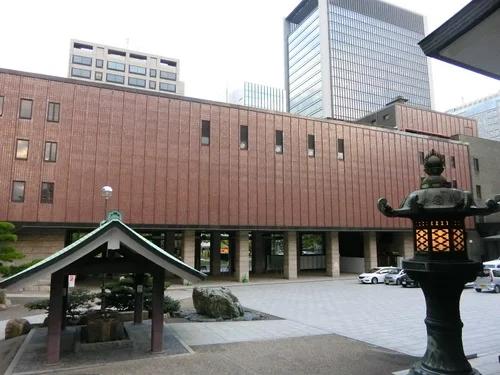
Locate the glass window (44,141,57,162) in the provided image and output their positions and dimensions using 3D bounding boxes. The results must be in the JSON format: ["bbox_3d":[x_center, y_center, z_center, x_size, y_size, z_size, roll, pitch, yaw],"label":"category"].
[{"bbox_3d":[-15.602,-2.770,28.331,0.797,1.597,0.150,4,-9,-23],"label":"glass window"}]

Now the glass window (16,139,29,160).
[{"bbox_3d":[-17.352,-2.862,27.569,0.787,1.581,0.150,4,-9,-23],"label":"glass window"}]

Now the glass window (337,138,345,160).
[{"bbox_3d":[10.367,-4.277,41.127,0.794,2.398,0.150,4,-9,-24],"label":"glass window"}]

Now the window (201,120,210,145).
[{"bbox_3d":[-4.244,-5.191,34.741,0.778,2.436,0.150,4,-9,-24],"label":"window"}]

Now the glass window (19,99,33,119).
[{"bbox_3d":[-17.838,-6.206,28.823,0.826,1.643,0.150,4,-9,-24],"label":"glass window"}]

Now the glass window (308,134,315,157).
[{"bbox_3d":[6.759,-4.521,39.552,0.778,2.424,0.150,4,-9,-24],"label":"glass window"}]

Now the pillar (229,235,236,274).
[{"bbox_3d":[-2.440,9.172,51.857,0.999,4.818,0.999,4,-9,-23],"label":"pillar"}]

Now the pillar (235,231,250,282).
[{"bbox_3d":[-0.652,6.587,34.821,0.999,4.818,0.999,4,-9,-23],"label":"pillar"}]

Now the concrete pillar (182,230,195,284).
[{"bbox_3d":[-5.786,6.529,33.915,1.000,4.900,1.000,4,-9,-24],"label":"concrete pillar"}]

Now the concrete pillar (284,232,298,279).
[{"bbox_3d":[4.349,7.161,38.345,1.000,4.900,1.000,4,-9,-24],"label":"concrete pillar"}]

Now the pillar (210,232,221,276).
[{"bbox_3d":[-4.034,7.866,43.119,1.000,4.900,1.000,4,-9,-24],"label":"pillar"}]

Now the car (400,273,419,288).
[{"bbox_3d":[15.310,7.803,31.239,4.300,1.480,1.720,4,-9,-23],"label":"car"}]

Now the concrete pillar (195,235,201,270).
[{"bbox_3d":[-7.275,8.870,49.760,0.999,4.818,0.999,4,-9,-23],"label":"concrete pillar"}]

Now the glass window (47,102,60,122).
[{"bbox_3d":[-15.630,-5.954,28.805,0.810,1.622,0.150,4,-9,-23],"label":"glass window"}]

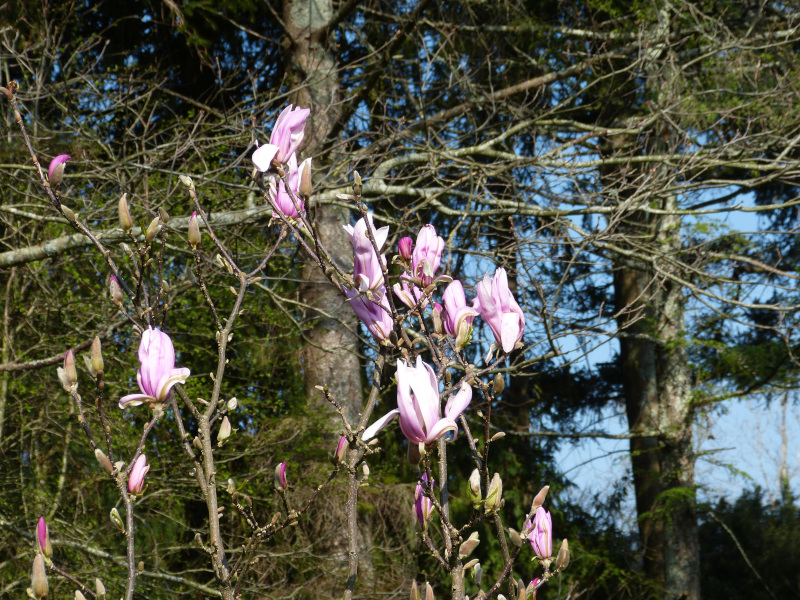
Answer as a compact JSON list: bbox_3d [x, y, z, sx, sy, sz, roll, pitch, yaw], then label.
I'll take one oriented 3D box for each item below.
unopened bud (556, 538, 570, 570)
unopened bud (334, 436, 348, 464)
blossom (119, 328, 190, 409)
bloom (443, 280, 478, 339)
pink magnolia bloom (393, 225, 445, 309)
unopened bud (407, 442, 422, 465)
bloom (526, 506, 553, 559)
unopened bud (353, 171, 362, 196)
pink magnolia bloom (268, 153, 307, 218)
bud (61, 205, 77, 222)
[{"bbox_3d":[0.182,0.283,2.650,0.013,0.036,0.013,6,-3,0],"label":"unopened bud"},{"bbox_3d":[-0.074,0.190,3.000,0.015,0.035,0.015,12,-3,0],"label":"unopened bud"},{"bbox_3d":[-0.283,0.079,2.740,0.082,0.092,0.069,-2,-3,0],"label":"blossom"},{"bbox_3d":[0.071,0.011,2.800,0.040,0.068,0.040,-7,-3,0],"label":"bloom"},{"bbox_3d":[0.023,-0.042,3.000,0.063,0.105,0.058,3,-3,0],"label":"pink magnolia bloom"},{"bbox_3d":[0.017,0.172,2.750,0.016,0.037,0.016,-4,-3,0],"label":"unopened bud"},{"bbox_3d":[0.161,0.269,2.750,0.028,0.060,0.028,-6,-3,0],"label":"bloom"},{"bbox_3d":[-0.049,-0.135,2.750,0.010,0.030,0.010,-5,-3,0],"label":"unopened bud"},{"bbox_3d":[-0.144,-0.145,3.050,0.049,0.082,0.050,-2,-3,0],"label":"pink magnolia bloom"},{"bbox_3d":[-0.418,-0.109,3.000,0.013,0.026,0.013,-42,-3,0],"label":"bud"}]

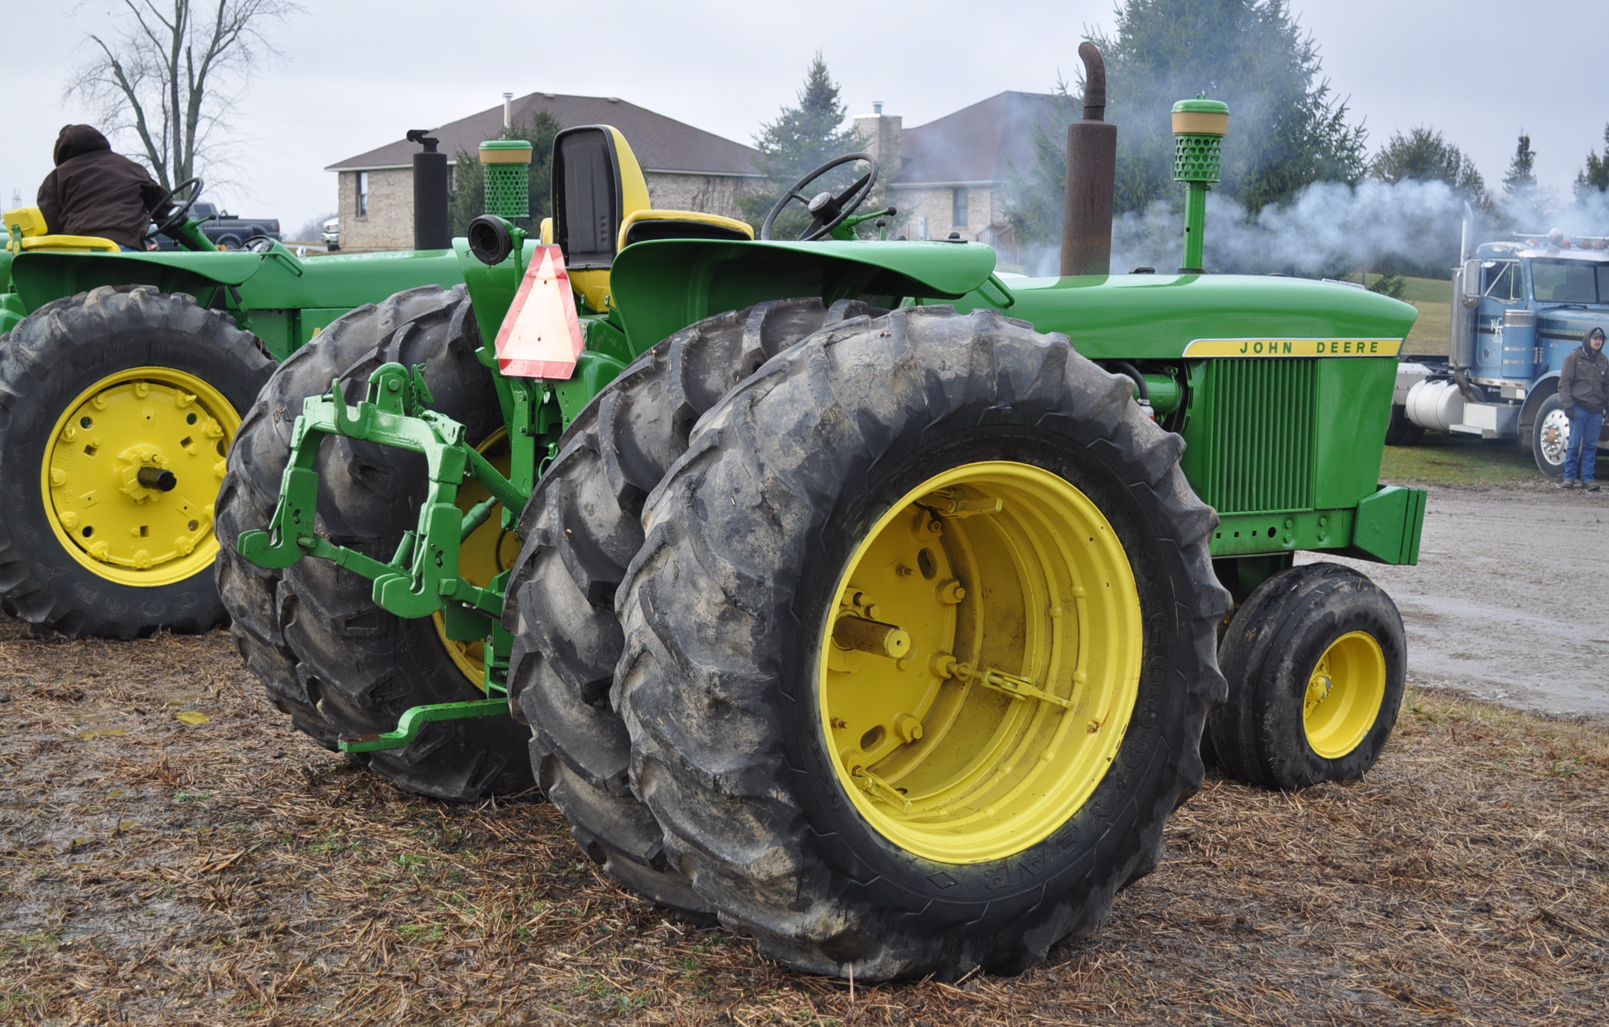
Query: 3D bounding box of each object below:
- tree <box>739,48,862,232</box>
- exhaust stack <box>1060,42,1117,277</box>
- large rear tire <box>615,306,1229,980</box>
[{"bbox_3d":[0.500,-11.700,75.000,4.800,6.400,4.800,1,6,0],"label":"tree"},{"bbox_3d":[0.885,-1.085,7.150,0.165,0.710,0.155,-1,6,-17],"label":"exhaust stack"},{"bbox_3d":[0.304,0.299,5.375,1.600,1.560,0.460,-3,7,-33],"label":"large rear tire"}]

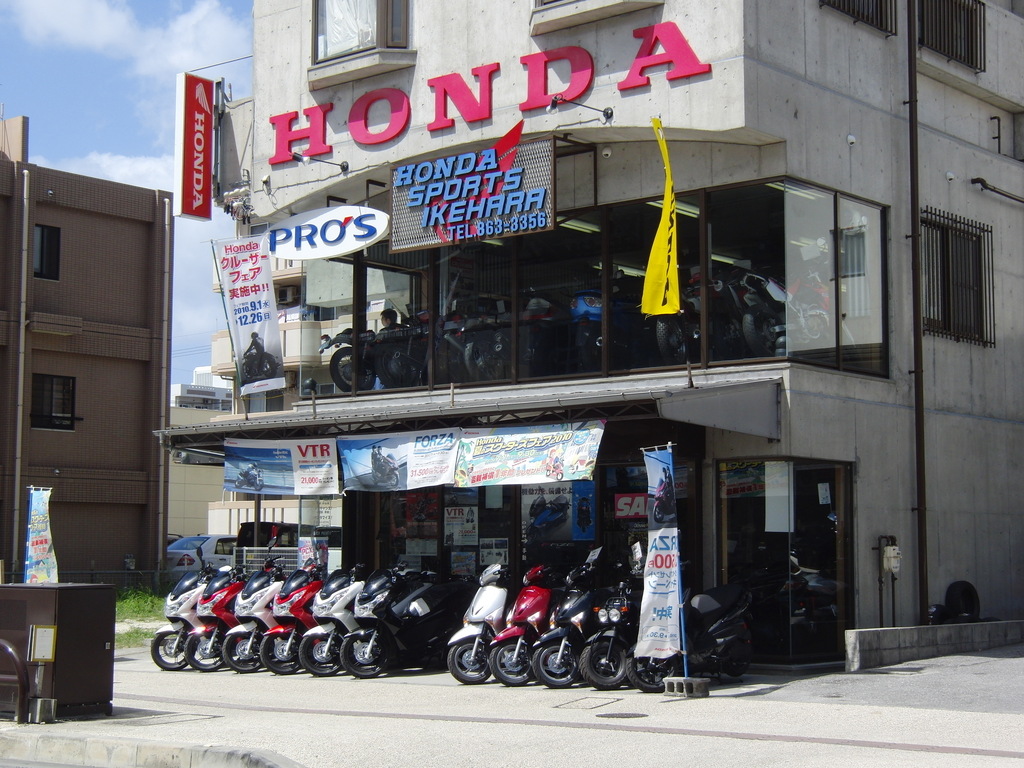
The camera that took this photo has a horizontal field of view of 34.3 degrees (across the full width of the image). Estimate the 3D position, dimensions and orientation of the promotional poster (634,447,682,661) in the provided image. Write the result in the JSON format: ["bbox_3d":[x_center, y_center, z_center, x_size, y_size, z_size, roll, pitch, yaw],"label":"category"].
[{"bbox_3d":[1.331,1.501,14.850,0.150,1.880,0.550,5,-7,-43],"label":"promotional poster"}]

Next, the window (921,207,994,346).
[{"bbox_3d":[5.209,-1.233,19.429,0.170,1.460,1.750,-5,-7,40],"label":"window"}]

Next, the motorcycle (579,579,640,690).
[{"bbox_3d":[1.337,2.326,15.701,0.720,1.060,1.840,-5,-8,41],"label":"motorcycle"}]

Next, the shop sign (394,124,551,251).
[{"bbox_3d":[-0.469,-2.145,18.093,2.420,1.220,0.160,-4,-7,39],"label":"shop sign"}]

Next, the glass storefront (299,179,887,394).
[{"bbox_3d":[0.781,-0.947,21.274,7.780,2.040,2.350,-4,-7,41],"label":"glass storefront"}]

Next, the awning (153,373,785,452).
[{"bbox_3d":[-0.836,0.415,19.557,7.960,0.680,2.190,-4,-7,41],"label":"awning"}]

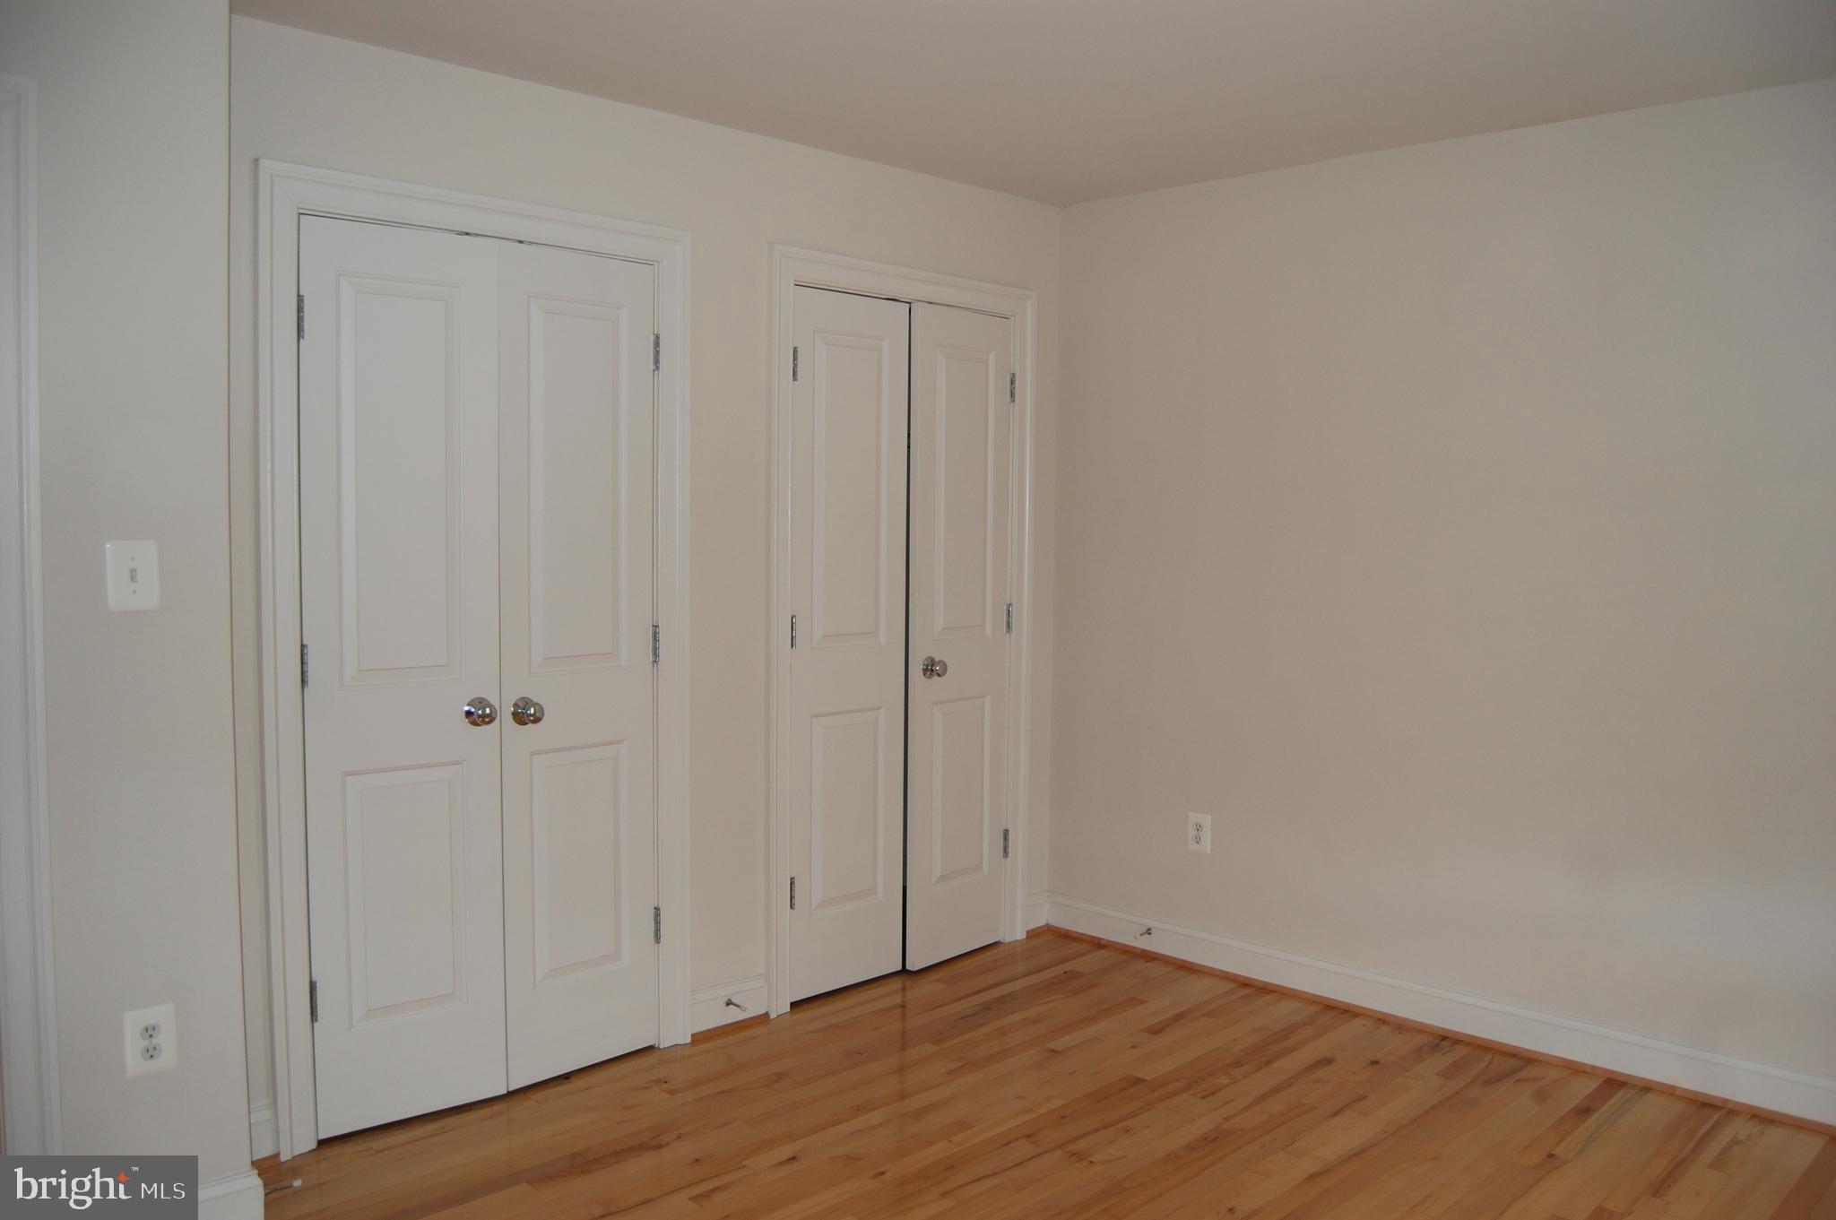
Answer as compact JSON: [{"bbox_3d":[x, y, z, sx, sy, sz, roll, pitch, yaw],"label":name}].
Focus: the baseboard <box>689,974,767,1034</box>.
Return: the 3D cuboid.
[{"bbox_3d":[-0.511,1.074,3.757,0.252,0.120,0.018,-3,5,-42],"label":"baseboard"}]

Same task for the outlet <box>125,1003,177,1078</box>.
[{"bbox_3d":[-1.411,0.794,2.530,0.079,0.123,0.009,-3,5,-42],"label":"outlet"}]

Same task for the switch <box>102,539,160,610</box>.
[{"bbox_3d":[-1.410,-0.061,2.473,0.079,0.123,0.012,-3,5,-42],"label":"switch"}]

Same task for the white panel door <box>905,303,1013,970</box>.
[{"bbox_3d":[0.125,0.088,4.291,0.038,2.012,0.432,4,5,43],"label":"white panel door"}]

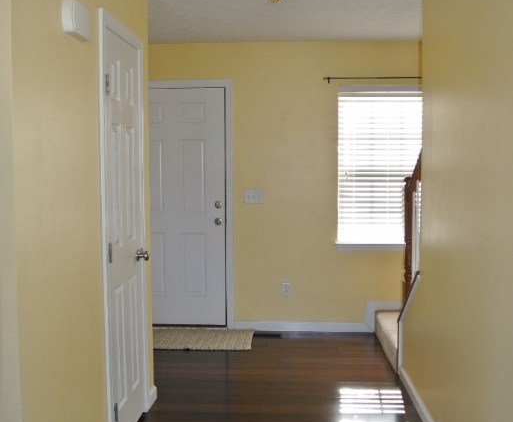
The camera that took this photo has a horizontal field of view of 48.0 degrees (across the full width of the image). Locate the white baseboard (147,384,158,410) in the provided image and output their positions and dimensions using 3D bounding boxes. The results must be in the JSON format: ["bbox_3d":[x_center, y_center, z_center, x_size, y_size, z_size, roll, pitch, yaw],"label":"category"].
[{"bbox_3d":[-0.626,1.111,3.473,0.015,0.085,0.195,0,4,3],"label":"white baseboard"}]

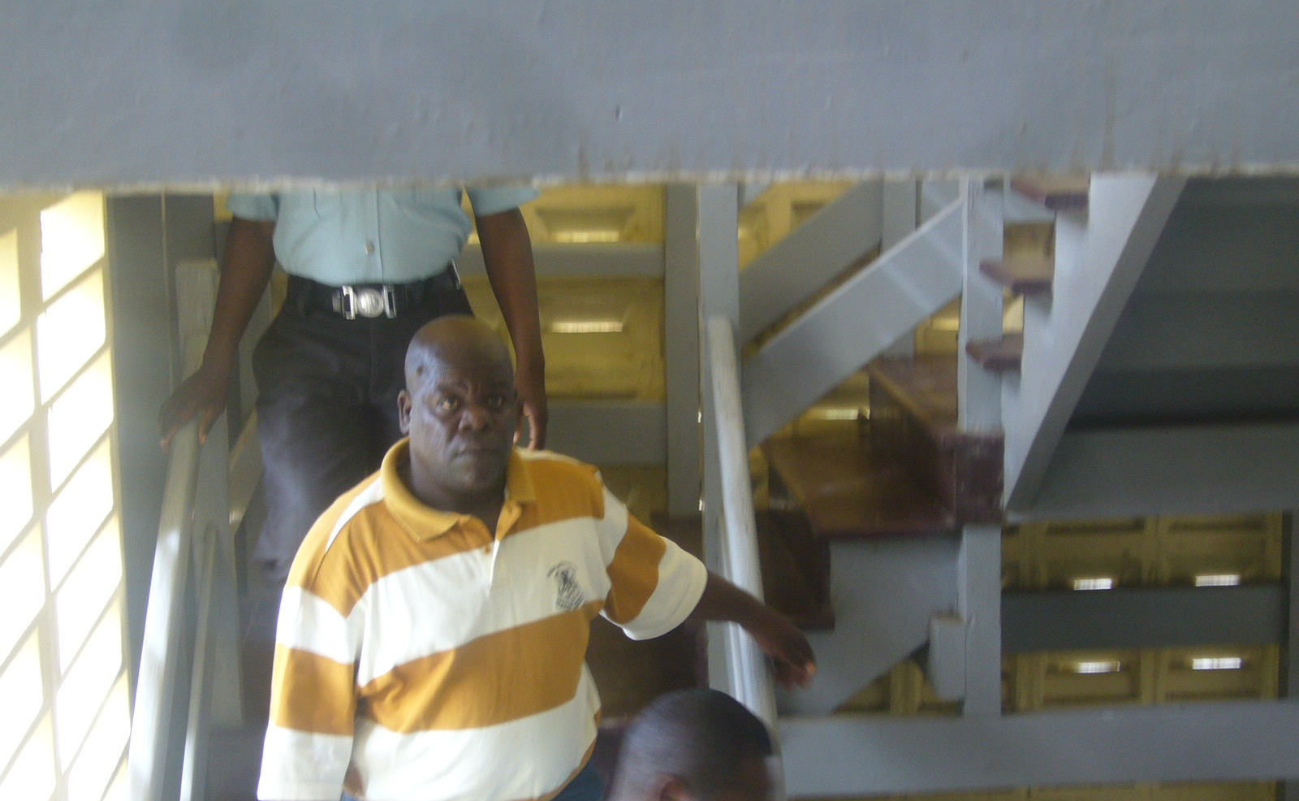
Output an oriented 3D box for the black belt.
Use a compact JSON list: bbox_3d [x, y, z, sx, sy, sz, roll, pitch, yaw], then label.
[{"bbox_3d":[-0.486,-0.202,4.350,0.310,0.065,0.230,-2,16,-3],"label":"black belt"}]

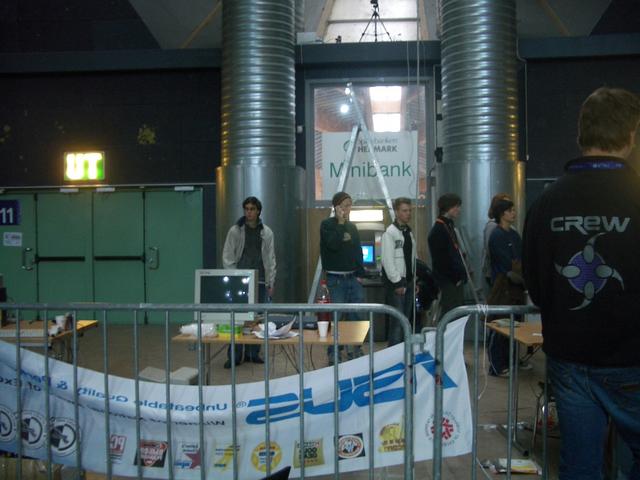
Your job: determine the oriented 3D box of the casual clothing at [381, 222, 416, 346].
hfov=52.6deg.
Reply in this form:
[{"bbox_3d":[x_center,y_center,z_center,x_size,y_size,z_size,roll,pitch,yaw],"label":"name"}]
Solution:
[{"bbox_3d":[0.849,0.581,6.950,0.330,1.500,0.490,0,1,44],"label":"casual clothing"}]

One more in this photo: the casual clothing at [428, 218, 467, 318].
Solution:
[{"bbox_3d":[1.375,0.554,6.950,0.360,1.540,0.480,-1,1,18],"label":"casual clothing"}]

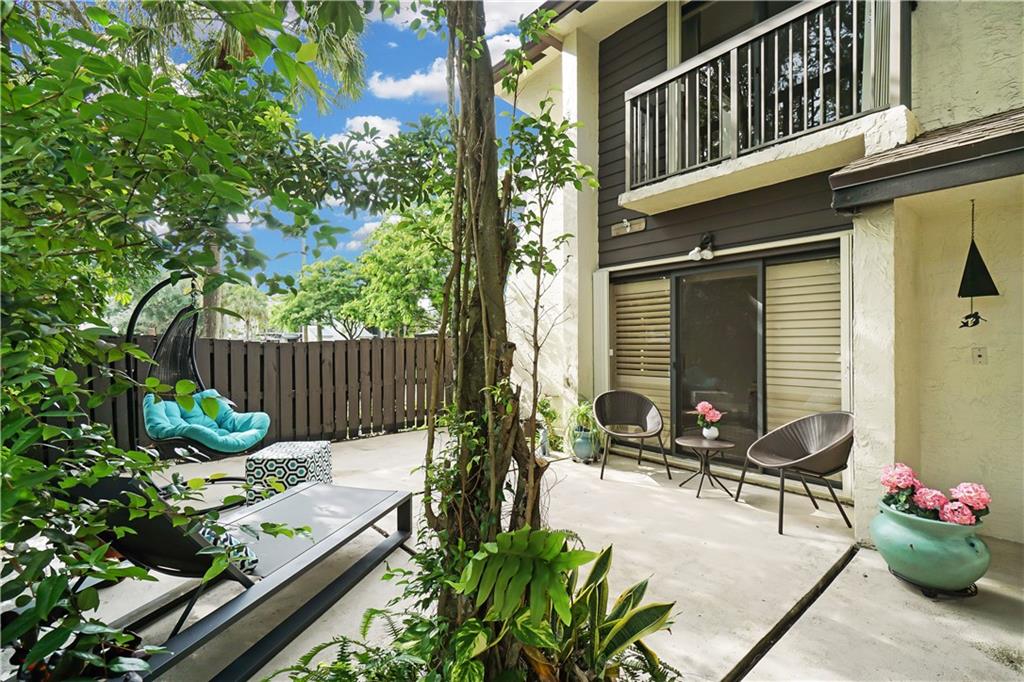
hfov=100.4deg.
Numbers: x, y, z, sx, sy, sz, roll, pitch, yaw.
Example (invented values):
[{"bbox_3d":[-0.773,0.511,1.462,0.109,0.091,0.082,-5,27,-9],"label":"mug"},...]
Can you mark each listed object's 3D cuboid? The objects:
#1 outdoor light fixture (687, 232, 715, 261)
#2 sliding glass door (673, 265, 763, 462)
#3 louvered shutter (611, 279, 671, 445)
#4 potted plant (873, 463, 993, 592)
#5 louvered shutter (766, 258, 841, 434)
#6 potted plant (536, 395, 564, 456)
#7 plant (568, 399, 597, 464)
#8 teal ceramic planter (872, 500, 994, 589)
[{"bbox_3d":[1.945,-0.970,4.377,0.230,0.270,0.260,0,0,-42],"label":"outdoor light fixture"},{"bbox_3d":[2.107,0.239,4.442,0.070,2.020,0.920,0,0,-42],"label":"sliding glass door"},{"bbox_3d":[1.541,0.268,5.144,0.060,1.970,0.790,0,0,-42],"label":"louvered shutter"},{"bbox_3d":[2.342,1.037,2.403,0.500,0.620,0.500,0,0,-42],"label":"potted plant"},{"bbox_3d":[2.653,0.251,3.911,0.060,1.960,0.630,0,0,-42],"label":"louvered shutter"},{"bbox_3d":[0.460,1.013,5.202,0.360,0.720,0.360,0,0,-42],"label":"potted plant"},{"bbox_3d":[0.830,1.020,4.952,0.360,0.710,0.360,0,0,0],"label":"plant"},{"bbox_3d":[2.342,1.134,2.402,0.485,0.370,0.485,0,0,-42],"label":"teal ceramic planter"}]

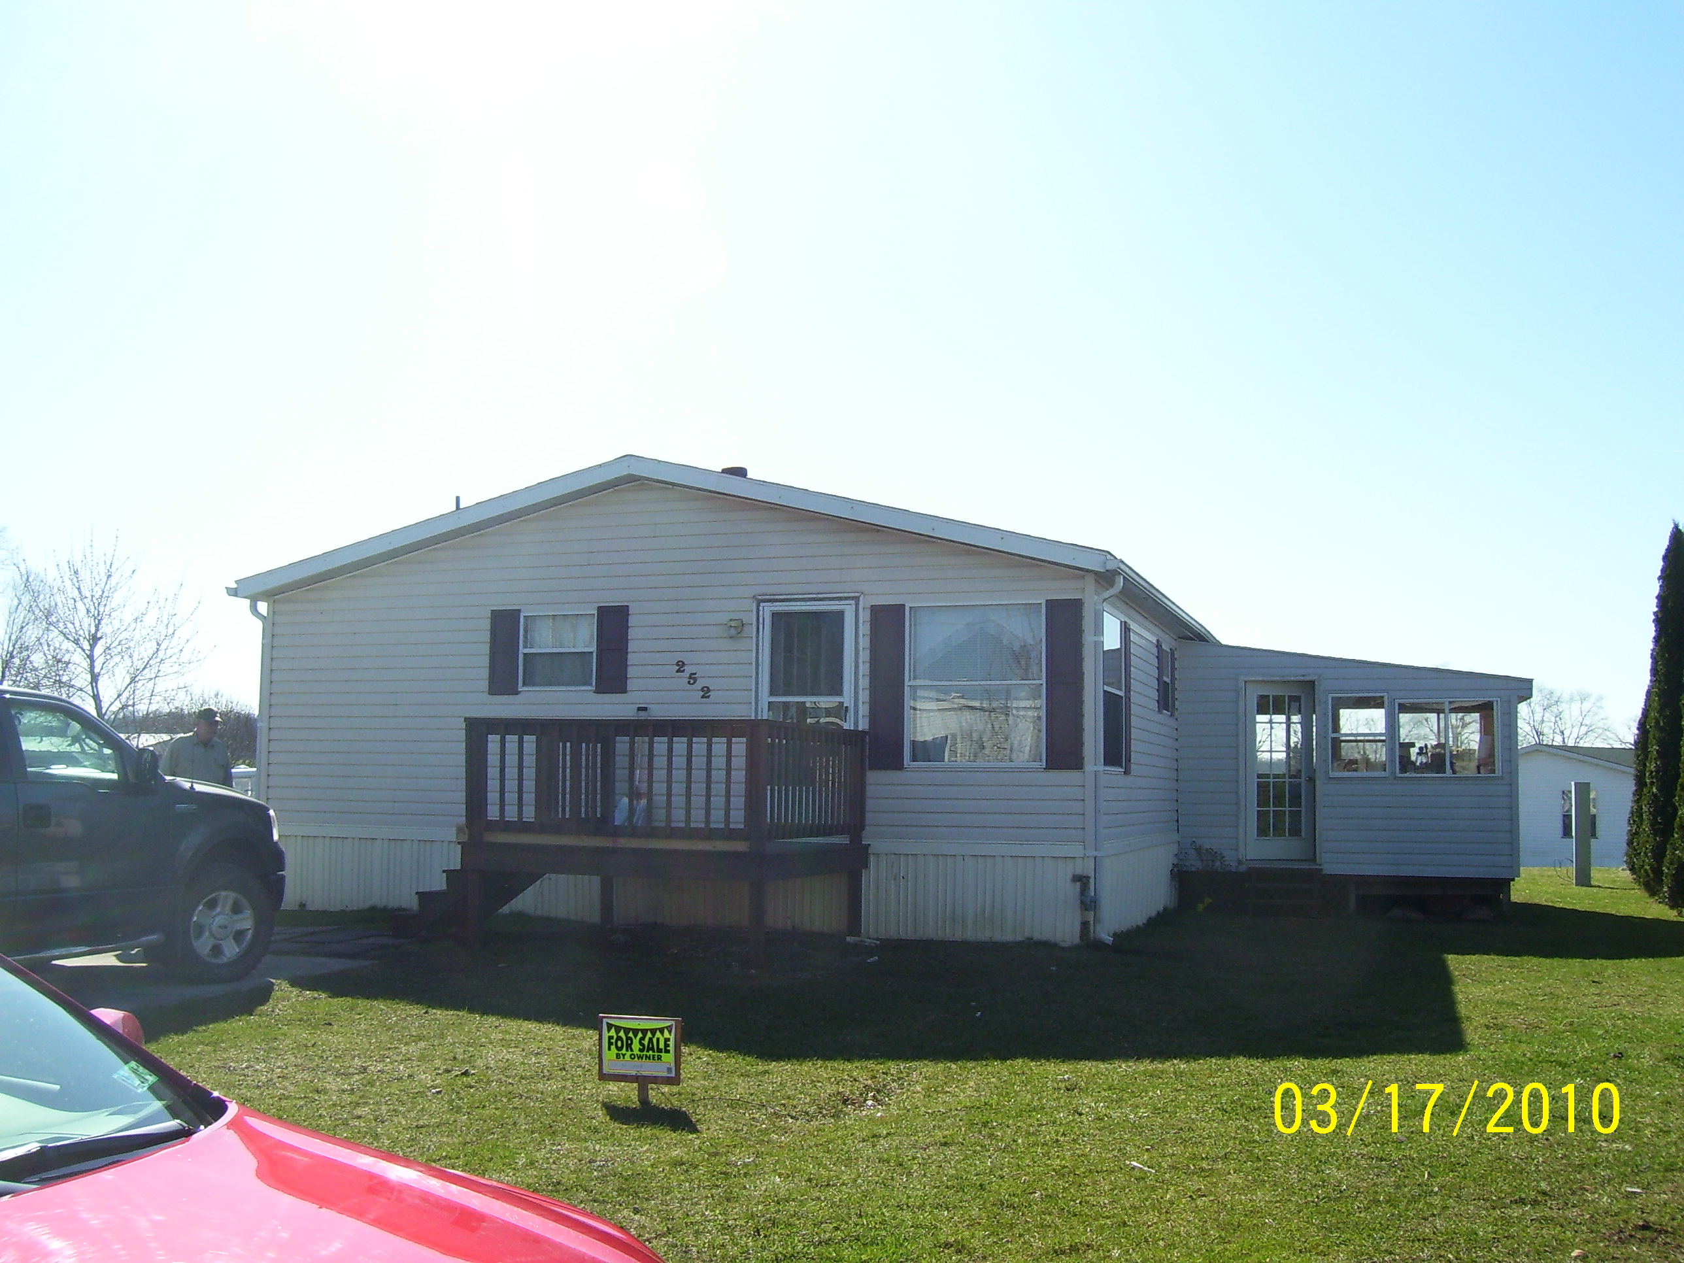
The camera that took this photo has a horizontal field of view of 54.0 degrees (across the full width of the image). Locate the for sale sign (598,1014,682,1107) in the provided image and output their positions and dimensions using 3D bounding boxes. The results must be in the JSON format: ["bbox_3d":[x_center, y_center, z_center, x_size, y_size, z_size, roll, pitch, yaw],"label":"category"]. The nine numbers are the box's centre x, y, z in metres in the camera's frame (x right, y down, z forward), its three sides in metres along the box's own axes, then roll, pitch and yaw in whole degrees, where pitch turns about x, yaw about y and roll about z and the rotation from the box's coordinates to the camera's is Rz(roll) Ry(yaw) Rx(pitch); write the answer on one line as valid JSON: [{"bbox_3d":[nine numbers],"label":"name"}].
[{"bbox_3d":[-0.932,1.983,7.625,0.400,0.420,0.050,-1,-6,13],"label":"for sale sign"}]

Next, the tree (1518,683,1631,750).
[{"bbox_3d":[39.557,7.376,89.549,6.600,9.000,6.600,1,-6,0],"label":"tree"}]

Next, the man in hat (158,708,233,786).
[{"bbox_3d":[-5.075,1.510,12.908,0.350,1.820,0.520,-5,-8,43],"label":"man in hat"}]

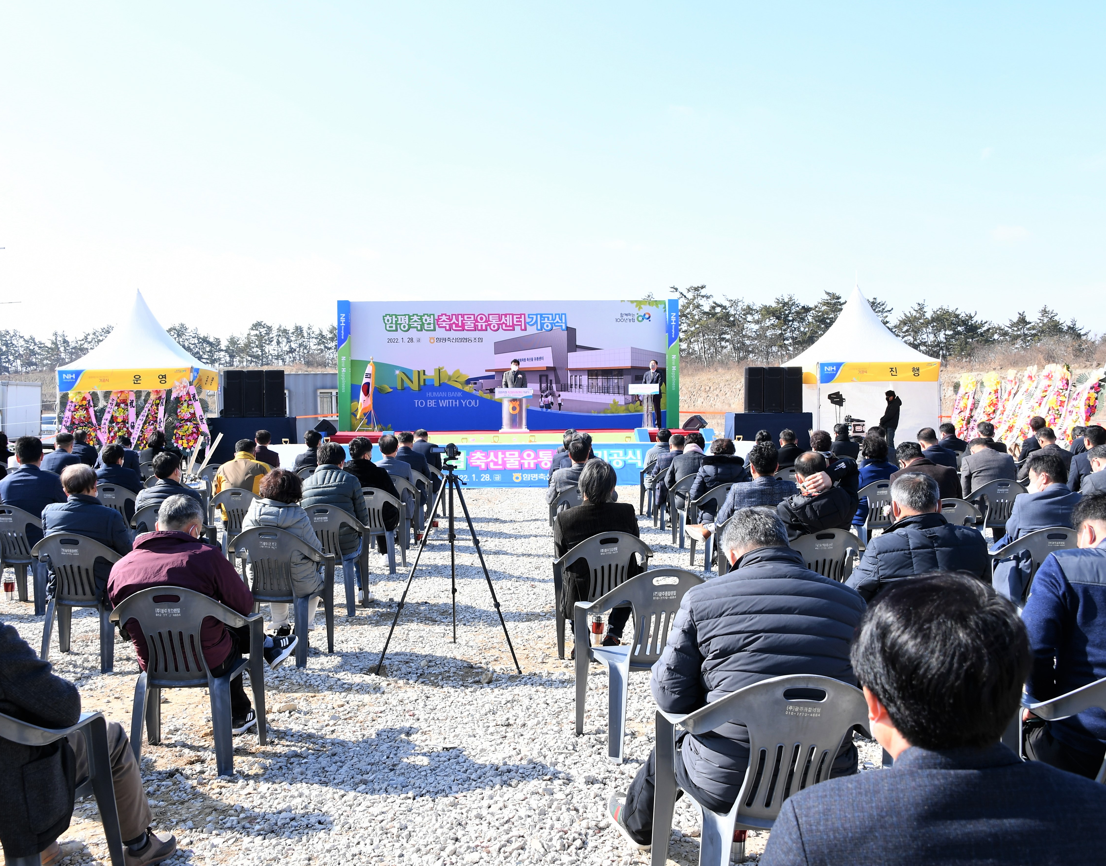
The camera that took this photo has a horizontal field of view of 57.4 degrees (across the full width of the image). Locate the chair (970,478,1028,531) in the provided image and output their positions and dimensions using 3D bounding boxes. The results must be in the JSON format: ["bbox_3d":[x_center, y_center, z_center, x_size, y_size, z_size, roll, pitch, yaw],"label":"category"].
[{"bbox_3d":[3.979,0.796,8.995,0.562,0.800,0.537,0,1,14],"label":"chair"}]

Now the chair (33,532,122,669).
[{"bbox_3d":[-2.698,0.939,5.851,0.560,0.800,0.550,-1,2,-3],"label":"chair"}]

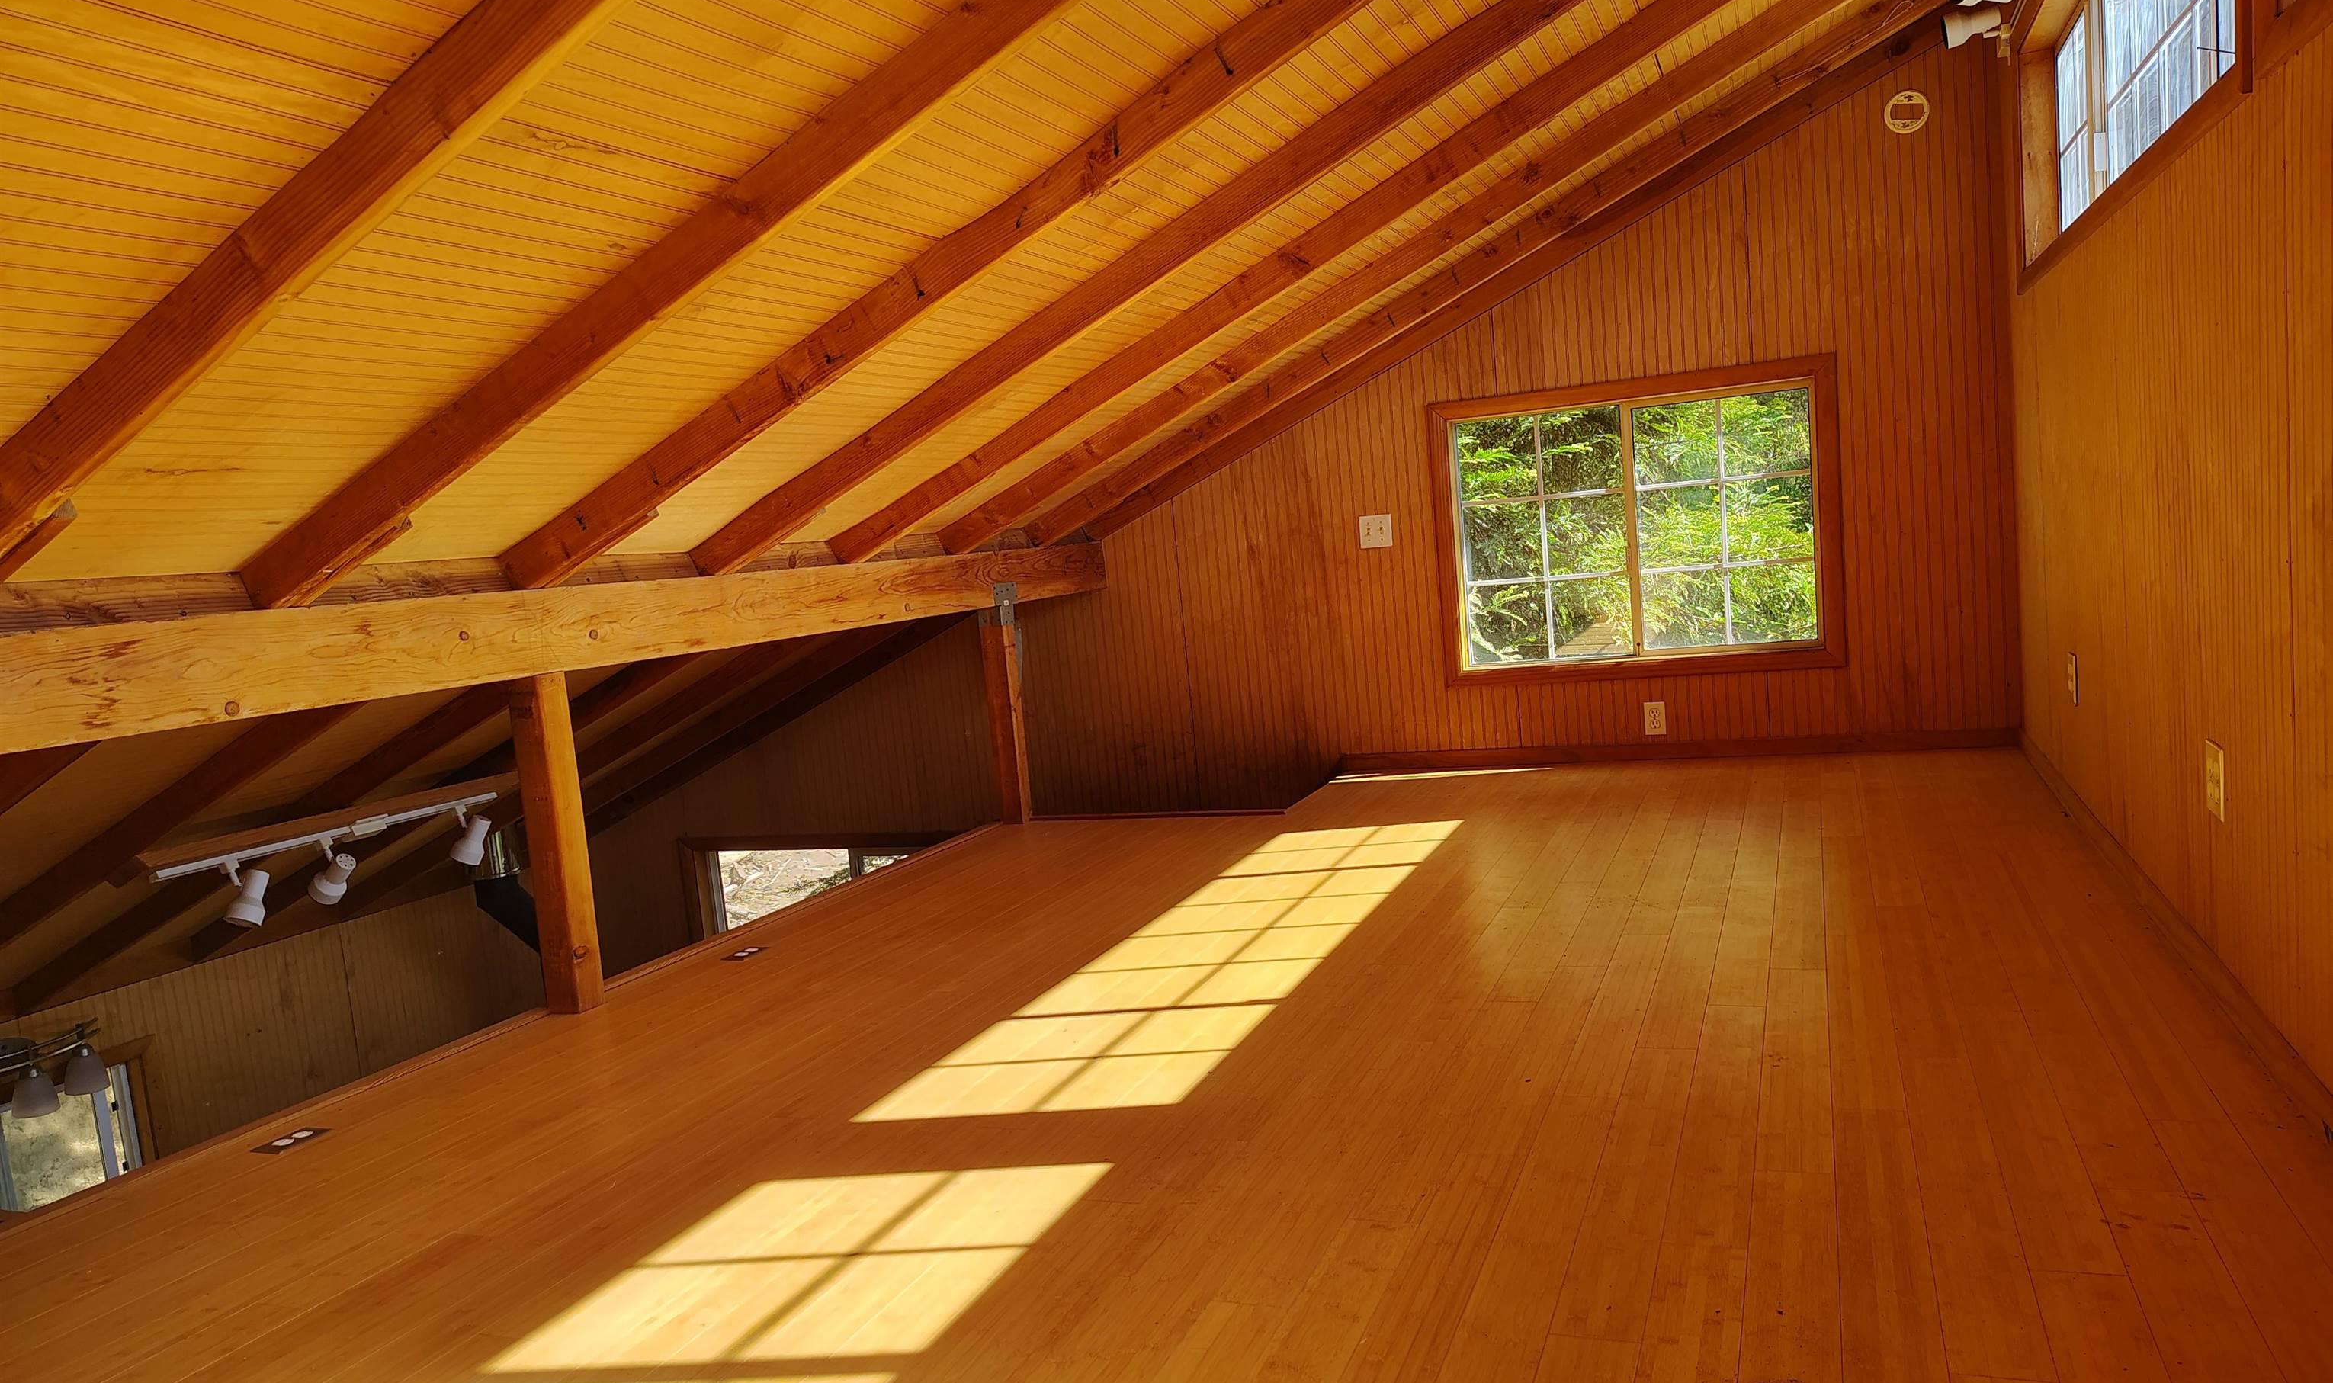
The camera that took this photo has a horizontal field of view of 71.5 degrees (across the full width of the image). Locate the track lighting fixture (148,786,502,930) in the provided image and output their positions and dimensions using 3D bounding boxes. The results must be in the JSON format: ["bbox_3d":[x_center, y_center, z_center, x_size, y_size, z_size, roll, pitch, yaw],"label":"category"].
[{"bbox_3d":[-2.257,0.471,4.475,0.180,0.215,1.130,-3,6,22],"label":"track lighting fixture"}]

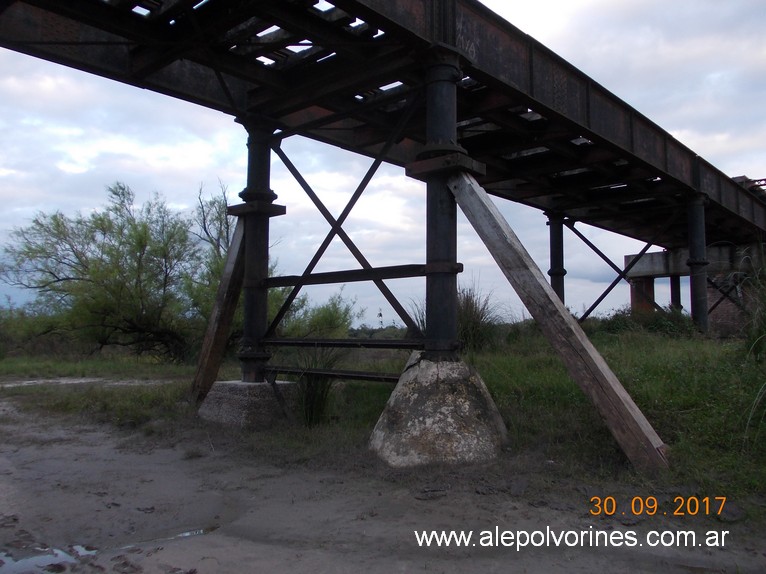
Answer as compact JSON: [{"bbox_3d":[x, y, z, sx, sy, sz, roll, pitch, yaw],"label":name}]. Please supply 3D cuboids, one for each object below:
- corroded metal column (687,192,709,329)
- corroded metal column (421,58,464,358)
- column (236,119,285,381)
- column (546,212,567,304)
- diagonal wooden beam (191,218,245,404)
[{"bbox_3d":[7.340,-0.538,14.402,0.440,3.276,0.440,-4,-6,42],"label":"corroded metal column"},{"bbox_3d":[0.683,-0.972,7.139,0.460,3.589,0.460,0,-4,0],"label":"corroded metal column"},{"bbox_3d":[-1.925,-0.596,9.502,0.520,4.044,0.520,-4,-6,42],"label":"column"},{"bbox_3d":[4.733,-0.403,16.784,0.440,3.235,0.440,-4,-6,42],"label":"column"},{"bbox_3d":[-2.546,0.400,9.951,0.239,3.168,0.259,8,14,-43],"label":"diagonal wooden beam"}]

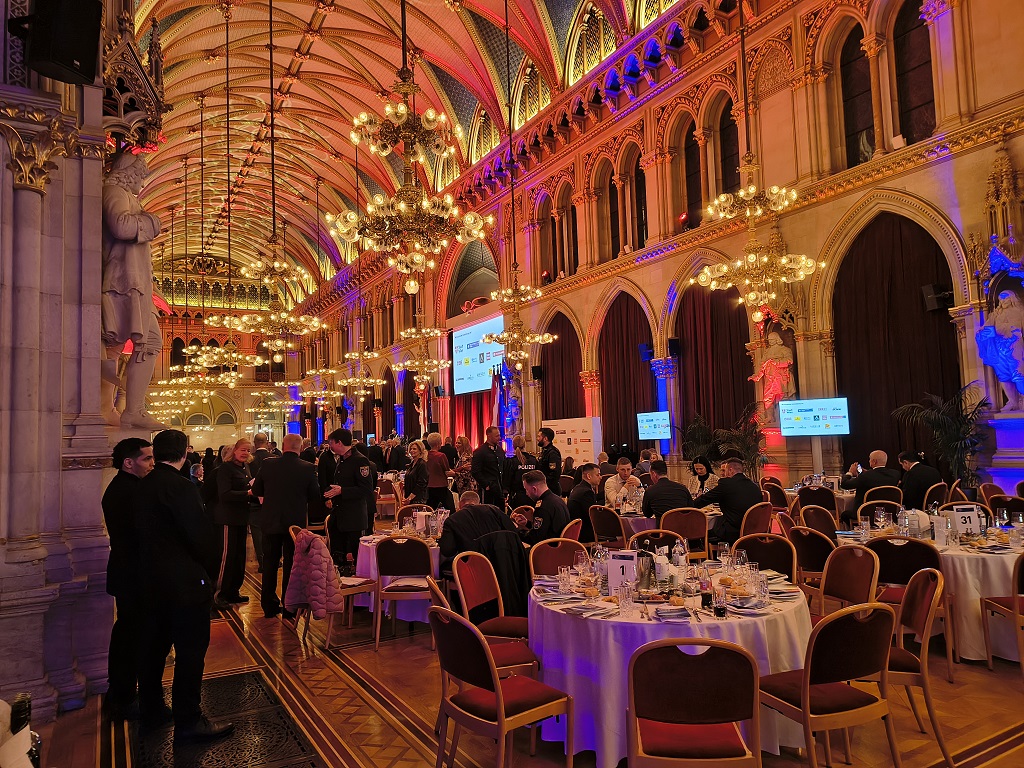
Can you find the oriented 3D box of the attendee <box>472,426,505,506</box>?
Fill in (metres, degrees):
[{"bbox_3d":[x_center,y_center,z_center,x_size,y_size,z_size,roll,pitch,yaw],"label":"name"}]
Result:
[{"bbox_3d":[-0.313,1.536,10.314,0.380,1.830,0.540,-5,-5,36],"label":"attendee"}]

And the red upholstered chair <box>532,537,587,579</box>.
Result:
[{"bbox_3d":[0.461,1.503,4.720,0.480,0.880,0.550,0,-5,-24],"label":"red upholstered chair"}]

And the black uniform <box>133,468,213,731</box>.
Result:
[{"bbox_3d":[-2.058,1.280,4.317,0.480,1.550,0.340,-3,-5,18],"label":"black uniform"}]

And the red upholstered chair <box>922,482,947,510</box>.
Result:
[{"bbox_3d":[5.255,1.732,9.105,0.460,0.900,0.530,0,-5,-24],"label":"red upholstered chair"}]

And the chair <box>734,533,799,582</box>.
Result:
[{"bbox_3d":[1.597,1.470,4.739,0.570,0.880,0.490,2,-6,-45],"label":"chair"}]

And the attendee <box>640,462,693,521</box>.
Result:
[{"bbox_3d":[1.629,1.488,7.454,0.540,1.340,0.820,-1,-4,-10],"label":"attendee"}]

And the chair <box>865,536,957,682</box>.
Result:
[{"bbox_3d":[2.814,1.499,4.969,0.460,0.900,0.530,-5,-5,36],"label":"chair"}]

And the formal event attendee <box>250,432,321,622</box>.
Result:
[{"bbox_3d":[-2.246,1.393,7.102,0.580,1.770,0.400,-1,-4,-14],"label":"formal event attendee"}]

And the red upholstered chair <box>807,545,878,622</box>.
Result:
[{"bbox_3d":[1.856,1.425,4.251,0.570,0.880,0.490,-1,-4,-15],"label":"red upholstered chair"}]

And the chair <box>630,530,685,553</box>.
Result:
[{"bbox_3d":[1.108,1.507,5.018,0.490,0.880,0.570,-1,-4,-8],"label":"chair"}]

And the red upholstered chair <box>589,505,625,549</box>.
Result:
[{"bbox_3d":[1.161,1.702,7.419,0.560,0.885,0.460,1,-5,-36],"label":"red upholstered chair"}]

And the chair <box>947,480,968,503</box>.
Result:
[{"bbox_3d":[5.475,1.656,8.838,0.570,0.880,0.490,-4,-5,30],"label":"chair"}]

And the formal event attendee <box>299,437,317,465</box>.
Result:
[{"bbox_3d":[-3.602,1.806,12.404,0.360,1.705,0.520,-3,-4,11],"label":"formal event attendee"}]

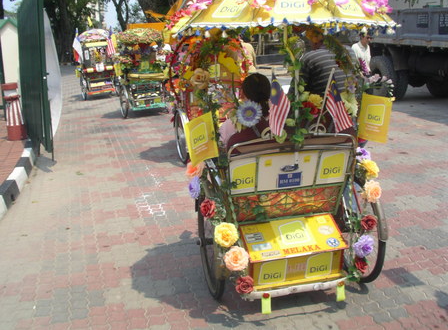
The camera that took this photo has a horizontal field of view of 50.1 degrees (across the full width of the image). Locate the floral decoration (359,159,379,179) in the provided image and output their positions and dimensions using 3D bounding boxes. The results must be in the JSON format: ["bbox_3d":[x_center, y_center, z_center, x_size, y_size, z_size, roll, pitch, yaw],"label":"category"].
[{"bbox_3d":[0.951,0.029,3.130,0.100,0.115,0.090,-7,15,-19],"label":"floral decoration"}]

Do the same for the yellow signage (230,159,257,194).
[{"bbox_3d":[0.118,0.064,2.900,0.160,0.235,0.015,-4,23,-11],"label":"yellow signage"}]

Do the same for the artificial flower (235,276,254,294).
[{"bbox_3d":[0.118,0.689,2.760,0.110,0.105,0.075,-4,14,-11],"label":"artificial flower"}]

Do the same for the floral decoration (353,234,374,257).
[{"bbox_3d":[0.884,0.510,3.036,0.132,0.138,0.085,-5,15,-17],"label":"floral decoration"}]

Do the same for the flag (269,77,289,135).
[{"bbox_3d":[0.323,-0.346,2.789,0.135,0.350,0.080,-2,15,-6],"label":"flag"}]

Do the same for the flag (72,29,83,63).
[{"bbox_3d":[-4.221,-3.415,13.800,0.300,0.980,0.200,-7,15,-24],"label":"flag"}]

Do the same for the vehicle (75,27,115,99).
[{"bbox_3d":[-3.870,-3.000,14.500,1.200,1.950,1.850,-7,15,-24],"label":"vehicle"}]

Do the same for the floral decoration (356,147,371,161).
[{"bbox_3d":[0.910,-0.069,3.126,0.090,0.090,0.070,-4,14,-6],"label":"floral decoration"}]

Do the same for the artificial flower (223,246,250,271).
[{"bbox_3d":[0.071,0.528,2.705,0.145,0.145,0.090,-2,14,1],"label":"artificial flower"}]

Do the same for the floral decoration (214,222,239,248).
[{"bbox_3d":[0.014,0.406,2.760,0.138,0.138,0.085,-1,14,0],"label":"floral decoration"}]

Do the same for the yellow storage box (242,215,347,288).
[{"bbox_3d":[0.413,0.509,2.896,0.600,0.315,0.280,-6,14,-14],"label":"yellow storage box"}]

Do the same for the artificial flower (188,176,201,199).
[{"bbox_3d":[-0.180,0.137,2.920,0.070,0.140,0.130,-12,18,-38],"label":"artificial flower"}]

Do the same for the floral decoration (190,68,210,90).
[{"bbox_3d":[-0.138,-0.509,2.820,0.118,0.130,0.085,-1,14,-3],"label":"floral decoration"}]

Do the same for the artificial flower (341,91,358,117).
[{"bbox_3d":[0.799,-0.389,3.075,0.130,0.165,0.090,-4,15,-12],"label":"artificial flower"}]

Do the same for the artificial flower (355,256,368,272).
[{"bbox_3d":[0.884,0.633,3.077,0.090,0.105,0.070,-5,15,-17],"label":"artificial flower"}]

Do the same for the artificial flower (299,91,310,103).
[{"bbox_3d":[0.477,-0.400,2.840,0.072,0.072,0.055,2,14,9],"label":"artificial flower"}]

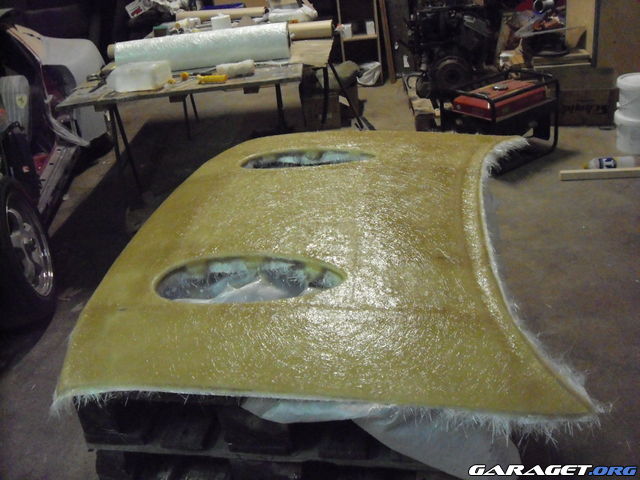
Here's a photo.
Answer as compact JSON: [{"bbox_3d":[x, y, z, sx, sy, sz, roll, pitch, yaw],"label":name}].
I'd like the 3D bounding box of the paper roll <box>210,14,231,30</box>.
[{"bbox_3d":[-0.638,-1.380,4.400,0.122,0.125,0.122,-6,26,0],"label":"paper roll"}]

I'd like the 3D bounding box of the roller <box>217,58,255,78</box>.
[{"bbox_3d":[-0.462,-0.938,3.763,0.215,0.071,0.071,-11,27,-11],"label":"roller"}]

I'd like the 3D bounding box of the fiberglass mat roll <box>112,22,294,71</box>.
[{"bbox_3d":[-0.679,-1.107,4.003,1.000,0.203,0.203,-7,26,-3],"label":"fiberglass mat roll"}]

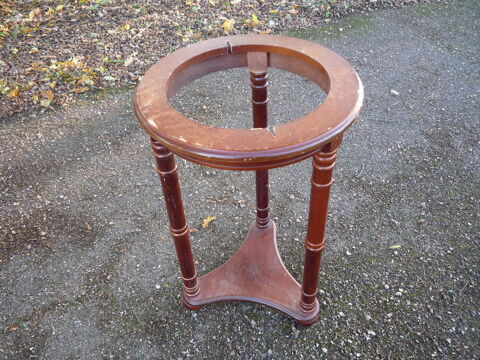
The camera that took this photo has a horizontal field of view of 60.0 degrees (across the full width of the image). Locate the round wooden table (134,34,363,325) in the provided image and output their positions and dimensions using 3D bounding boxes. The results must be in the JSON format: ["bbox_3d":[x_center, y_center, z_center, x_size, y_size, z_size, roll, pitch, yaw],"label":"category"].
[{"bbox_3d":[0.033,0.070,1.178,0.494,0.787,0.494,5,44,9],"label":"round wooden table"}]

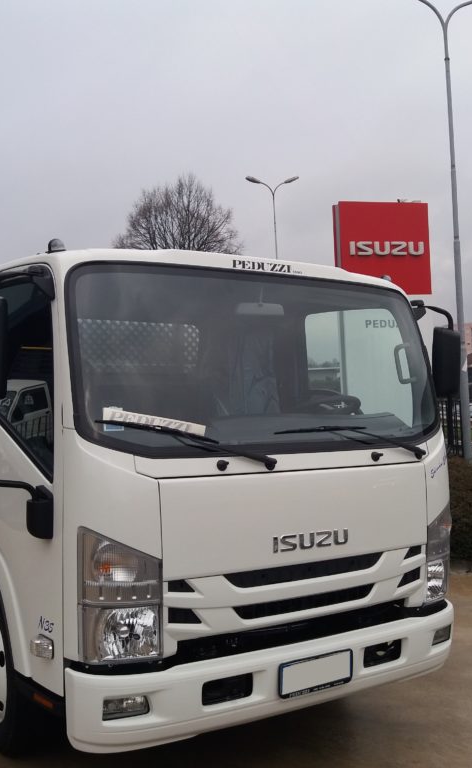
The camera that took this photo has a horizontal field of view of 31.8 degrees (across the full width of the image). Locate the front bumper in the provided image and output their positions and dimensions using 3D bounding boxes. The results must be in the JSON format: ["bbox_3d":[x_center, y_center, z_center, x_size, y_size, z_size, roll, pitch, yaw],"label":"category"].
[{"bbox_3d":[0.251,1.135,3.370,1.912,0.294,0.268,0,-1,-34],"label":"front bumper"}]

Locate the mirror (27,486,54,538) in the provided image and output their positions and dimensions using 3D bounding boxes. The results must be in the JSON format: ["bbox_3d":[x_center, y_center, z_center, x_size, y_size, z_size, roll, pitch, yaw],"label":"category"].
[{"bbox_3d":[-0.732,0.495,3.121,0.090,0.205,0.110,1,-1,-15],"label":"mirror"}]

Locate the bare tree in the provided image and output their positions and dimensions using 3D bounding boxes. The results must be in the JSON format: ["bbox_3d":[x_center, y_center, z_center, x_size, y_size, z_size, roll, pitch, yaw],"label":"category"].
[{"bbox_3d":[-2.730,-4.000,40.000,7.200,12.000,7.200,-2,-1,0],"label":"bare tree"}]

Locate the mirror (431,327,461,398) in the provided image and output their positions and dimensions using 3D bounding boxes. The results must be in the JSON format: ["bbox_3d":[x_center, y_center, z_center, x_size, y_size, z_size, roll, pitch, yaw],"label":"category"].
[{"bbox_3d":[1.092,-0.110,4.301,0.182,0.374,0.086,0,-1,-34],"label":"mirror"}]

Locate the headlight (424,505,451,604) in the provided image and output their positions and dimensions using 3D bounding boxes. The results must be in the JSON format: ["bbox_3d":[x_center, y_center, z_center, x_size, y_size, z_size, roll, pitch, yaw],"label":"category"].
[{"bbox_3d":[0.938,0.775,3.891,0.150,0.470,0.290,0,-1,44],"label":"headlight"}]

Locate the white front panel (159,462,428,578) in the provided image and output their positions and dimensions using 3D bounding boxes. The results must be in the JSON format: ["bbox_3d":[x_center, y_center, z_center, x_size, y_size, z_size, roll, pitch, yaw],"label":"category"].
[{"bbox_3d":[0.312,0.536,3.353,1.380,0.380,0.110,1,-1,-35],"label":"white front panel"}]

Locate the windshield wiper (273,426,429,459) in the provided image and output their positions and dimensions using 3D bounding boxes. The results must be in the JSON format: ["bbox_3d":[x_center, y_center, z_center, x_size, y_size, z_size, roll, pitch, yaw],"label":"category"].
[{"bbox_3d":[0.500,0.254,3.542,0.835,0.151,0.104,0,-1,-34],"label":"windshield wiper"}]

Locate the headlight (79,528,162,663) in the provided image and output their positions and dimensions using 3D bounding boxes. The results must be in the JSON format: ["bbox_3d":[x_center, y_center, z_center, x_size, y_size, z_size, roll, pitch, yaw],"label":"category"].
[{"bbox_3d":[-0.407,0.740,2.934,0.258,0.476,0.186,0,-1,-34],"label":"headlight"}]

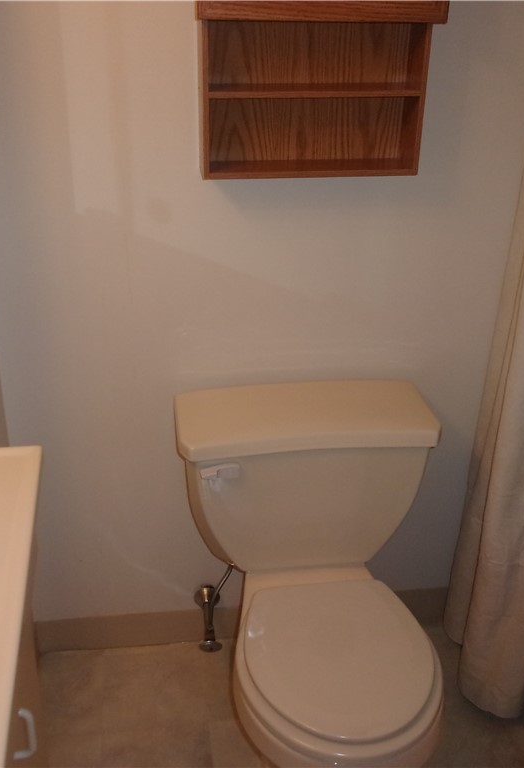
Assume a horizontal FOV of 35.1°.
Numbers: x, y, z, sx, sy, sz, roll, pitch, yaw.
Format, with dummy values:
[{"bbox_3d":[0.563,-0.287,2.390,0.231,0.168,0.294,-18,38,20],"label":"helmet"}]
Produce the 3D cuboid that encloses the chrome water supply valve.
[{"bbox_3d":[-0.110,0.481,1.893,0.086,0.222,0.167,-2,27,-8],"label":"chrome water supply valve"}]

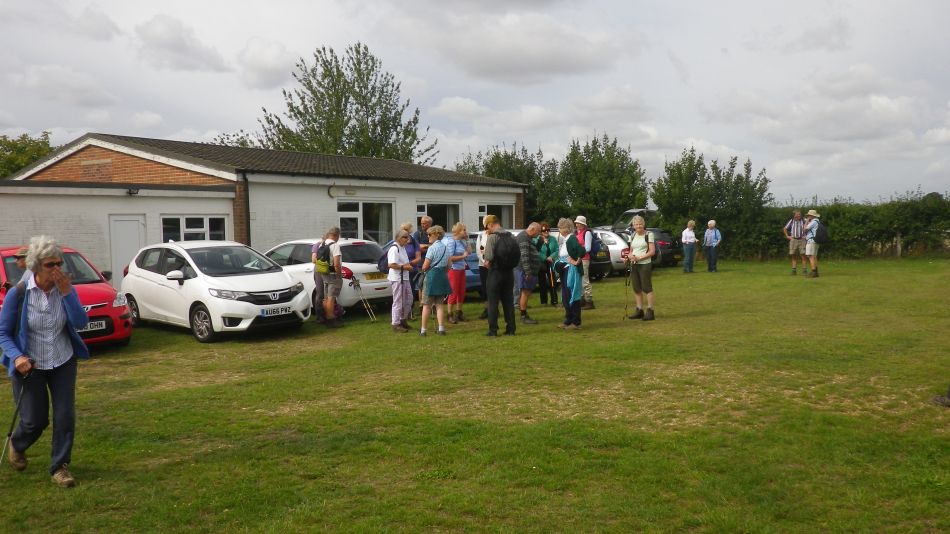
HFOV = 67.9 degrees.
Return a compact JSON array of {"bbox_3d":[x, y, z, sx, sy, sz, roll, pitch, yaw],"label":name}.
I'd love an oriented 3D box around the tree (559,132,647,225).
[{"bbox_3d":[5.262,-2.855,28.876,3.900,5.010,3.700,-1,4,0],"label":"tree"}]

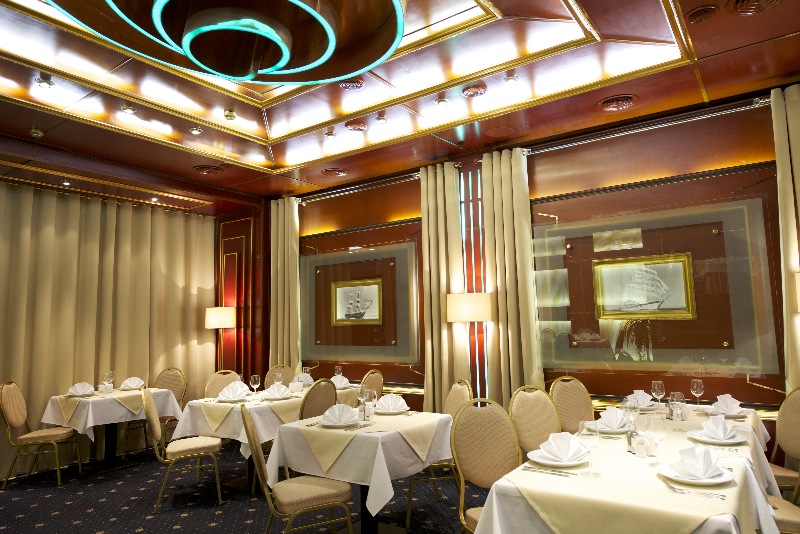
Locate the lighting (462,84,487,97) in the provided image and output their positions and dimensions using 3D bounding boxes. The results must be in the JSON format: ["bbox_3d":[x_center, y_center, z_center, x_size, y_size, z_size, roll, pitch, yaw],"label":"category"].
[{"bbox_3d":[0.531,-1.259,3.806,0.175,0.035,0.175,-1,-6,0],"label":"lighting"}]

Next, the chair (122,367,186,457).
[{"bbox_3d":[-2.759,1.640,6.057,0.450,0.935,0.570,-2,-6,8],"label":"chair"}]

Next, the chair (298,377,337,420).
[{"bbox_3d":[-0.877,1.426,4.545,0.589,0.932,0.459,-5,-7,30],"label":"chair"}]

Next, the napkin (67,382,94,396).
[{"bbox_3d":[-3.140,1.198,5.253,0.240,0.117,0.089,2,-7,-26],"label":"napkin"}]

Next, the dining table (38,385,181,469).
[{"bbox_3d":[-2.983,1.680,5.546,0.880,0.755,0.900,-6,-8,36],"label":"dining table"}]

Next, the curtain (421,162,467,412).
[{"bbox_3d":[0.431,0.431,5.175,0.411,2.946,0.137,-6,-8,35],"label":"curtain"}]

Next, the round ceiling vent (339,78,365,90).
[{"bbox_3d":[-0.372,-1.416,4.121,0.200,0.040,0.200,-1,-6,0],"label":"round ceiling vent"}]

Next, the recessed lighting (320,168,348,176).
[{"bbox_3d":[-0.667,-0.963,5.434,0.280,0.035,0.280,-1,-6,0],"label":"recessed lighting"}]

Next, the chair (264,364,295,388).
[{"bbox_3d":[-1.179,1.575,5.853,0.459,0.932,0.589,4,-8,-41],"label":"chair"}]

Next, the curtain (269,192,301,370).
[{"bbox_3d":[-1.380,0.611,6.452,0.425,2.946,0.137,-6,-8,35],"label":"curtain"}]

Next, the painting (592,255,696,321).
[{"bbox_3d":[1.947,0.172,4.286,0.739,0.508,0.050,-6,-8,36],"label":"painting"}]

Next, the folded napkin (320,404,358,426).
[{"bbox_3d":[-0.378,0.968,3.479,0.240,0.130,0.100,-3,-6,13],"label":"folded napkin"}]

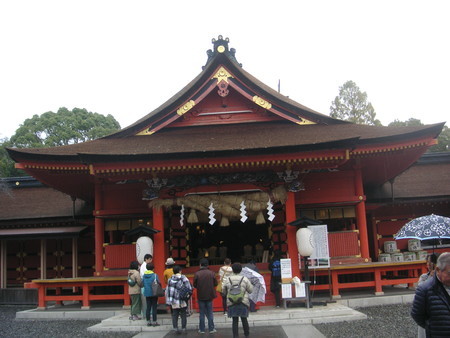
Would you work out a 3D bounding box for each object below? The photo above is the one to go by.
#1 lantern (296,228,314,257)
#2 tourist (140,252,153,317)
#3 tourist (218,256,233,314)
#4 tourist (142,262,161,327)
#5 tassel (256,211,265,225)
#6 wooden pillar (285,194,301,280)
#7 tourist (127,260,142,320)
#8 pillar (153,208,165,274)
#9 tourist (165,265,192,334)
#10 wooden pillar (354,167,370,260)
[{"bbox_3d":[2.331,2.129,13.900,0.480,0.800,0.480,-3,-10,-1],"label":"lantern"},{"bbox_3d":[-2.119,3.187,13.071,0.440,1.705,0.310,-14,-16,43],"label":"tourist"},{"bbox_3d":[0.004,3.267,13.353,0.440,1.526,0.310,-3,-12,2],"label":"tourist"},{"bbox_3d":[-1.946,3.266,12.559,0.470,1.582,0.350,-6,-12,16],"label":"tourist"},{"bbox_3d":[1.180,1.613,15.910,0.270,0.410,0.270,-3,-12,2],"label":"tassel"},{"bbox_3d":[2.233,2.440,15.852,0.310,3.507,0.310,-3,-12,2],"label":"wooden pillar"},{"bbox_3d":[-2.449,3.281,13.004,0.430,1.536,0.330,-12,-15,39],"label":"tourist"},{"bbox_3d":[-1.972,2.509,14.361,0.320,2.972,0.320,-3,-10,3],"label":"pillar"},{"bbox_3d":[-1.126,3.190,11.876,0.580,1.574,0.420,-3,-10,3],"label":"tourist"},{"bbox_3d":[5.095,1.672,17.912,0.310,3.556,0.310,-3,-10,3],"label":"wooden pillar"}]

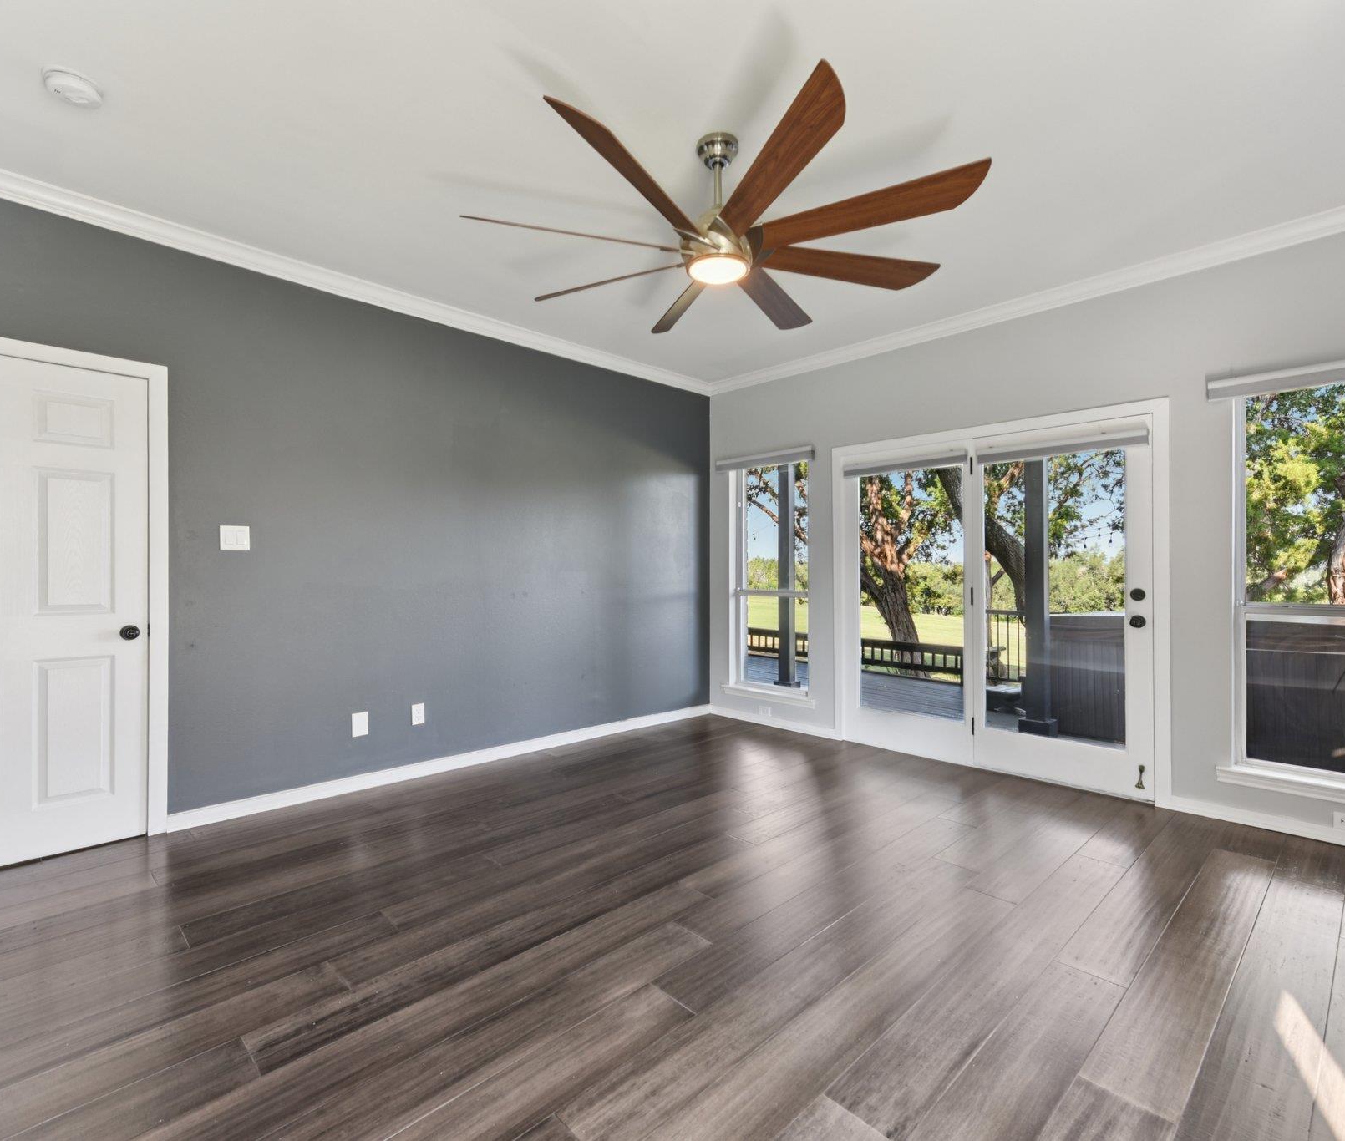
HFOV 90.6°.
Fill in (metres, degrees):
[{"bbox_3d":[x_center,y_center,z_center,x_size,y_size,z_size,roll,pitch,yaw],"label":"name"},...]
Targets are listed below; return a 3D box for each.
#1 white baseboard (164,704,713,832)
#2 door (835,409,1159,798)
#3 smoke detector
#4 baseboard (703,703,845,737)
[{"bbox_3d":[-1.000,1.156,4.282,3.627,0.082,0.018,0,0,-44],"label":"white baseboard"},{"bbox_3d":[1.825,0.195,4.017,0.080,1.997,1.826,0,0,-44],"label":"door"},{"bbox_3d":[-1.914,-1.536,2.126,0.147,0.045,0.147,0,0,-44],"label":"smoke detector"},{"bbox_3d":[0.723,1.162,5.120,0.018,0.082,1.209,0,0,-44],"label":"baseboard"}]

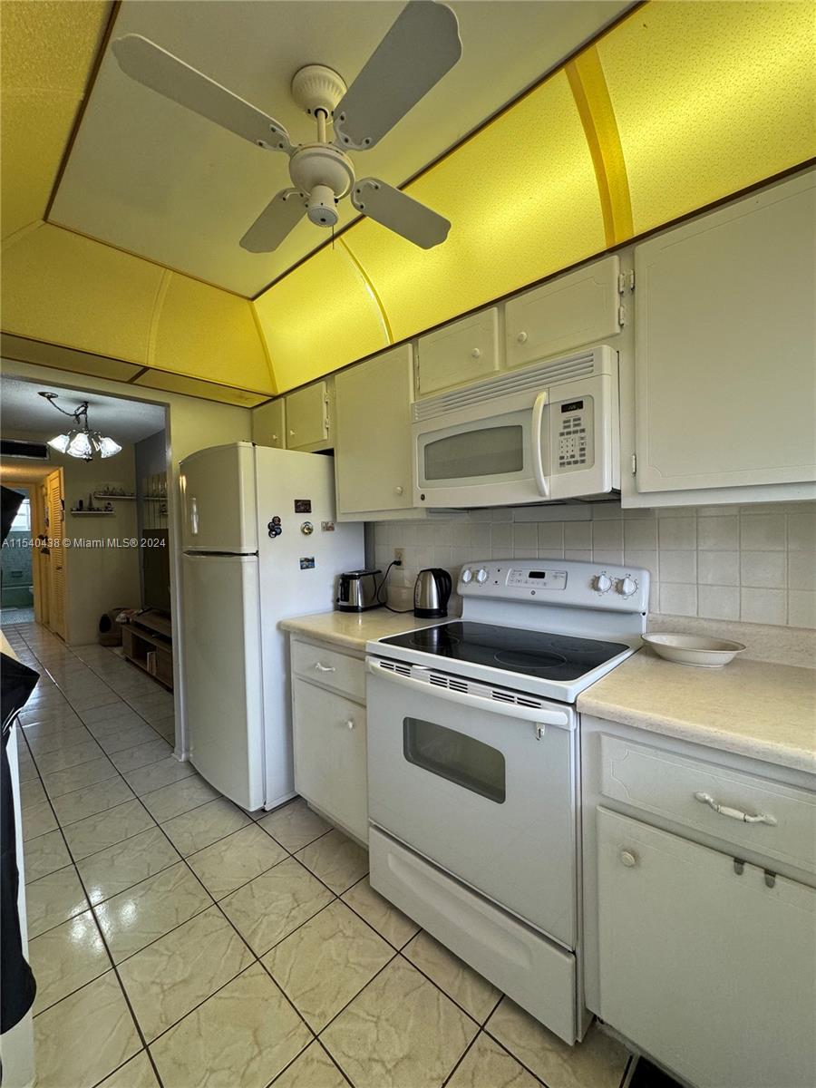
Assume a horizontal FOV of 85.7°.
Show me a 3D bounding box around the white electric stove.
[{"bbox_3d":[0.333,0.661,1.536,0.758,1.180,0.655,0,2,44],"label":"white electric stove"}]

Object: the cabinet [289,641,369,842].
[{"bbox_3d":[-0.122,0.798,2.015,0.562,0.846,0.612,0,2,44],"label":"cabinet"}]

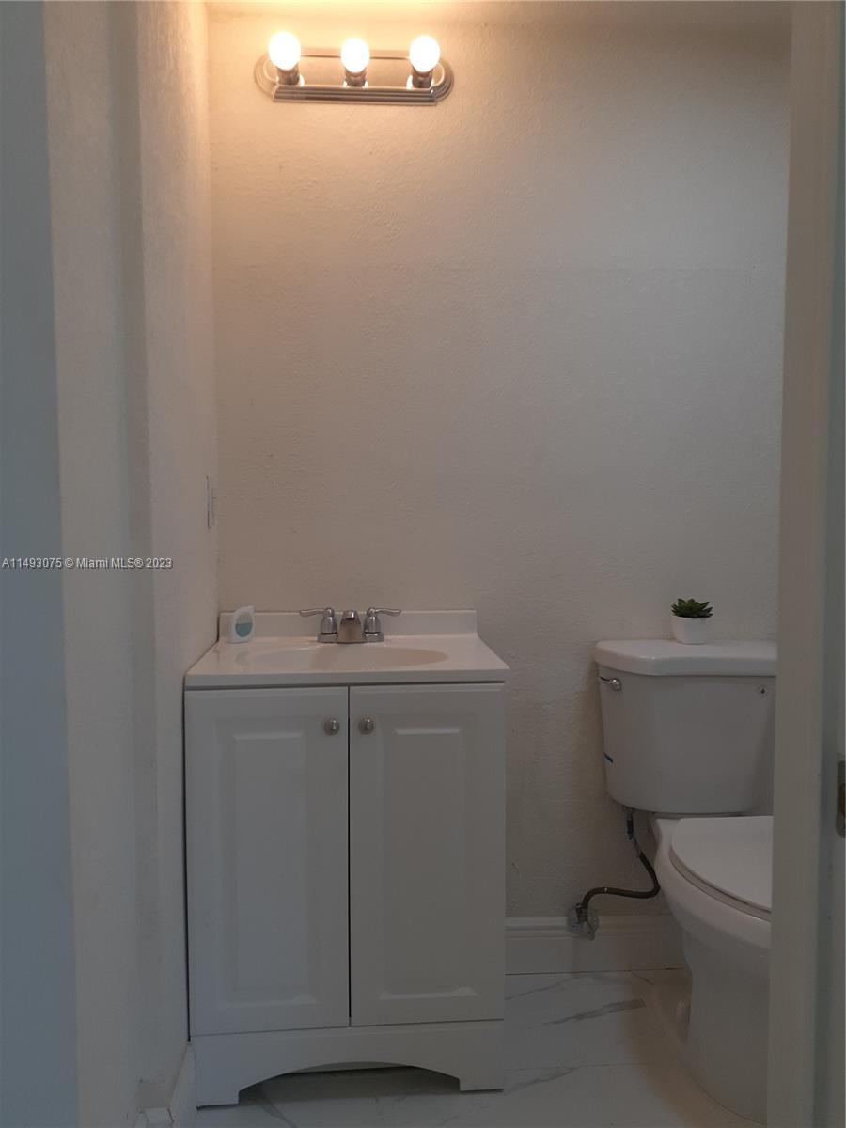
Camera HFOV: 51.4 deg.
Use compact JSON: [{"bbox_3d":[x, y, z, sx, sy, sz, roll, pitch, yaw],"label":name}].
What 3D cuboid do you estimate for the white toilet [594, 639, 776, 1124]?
[{"bbox_3d":[0.651,0.617,1.818,0.481,0.817,0.689,0,3,-4],"label":"white toilet"}]

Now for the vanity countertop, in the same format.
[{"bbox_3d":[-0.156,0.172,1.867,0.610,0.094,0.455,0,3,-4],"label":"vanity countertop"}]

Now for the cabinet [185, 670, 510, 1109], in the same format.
[{"bbox_3d":[-0.158,0.614,1.892,0.597,0.818,0.436,0,3,-4],"label":"cabinet"}]

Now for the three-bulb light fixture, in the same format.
[{"bbox_3d":[-0.151,-1.118,1.956,0.455,0.114,0.133,0,3,-4],"label":"three-bulb light fixture"}]

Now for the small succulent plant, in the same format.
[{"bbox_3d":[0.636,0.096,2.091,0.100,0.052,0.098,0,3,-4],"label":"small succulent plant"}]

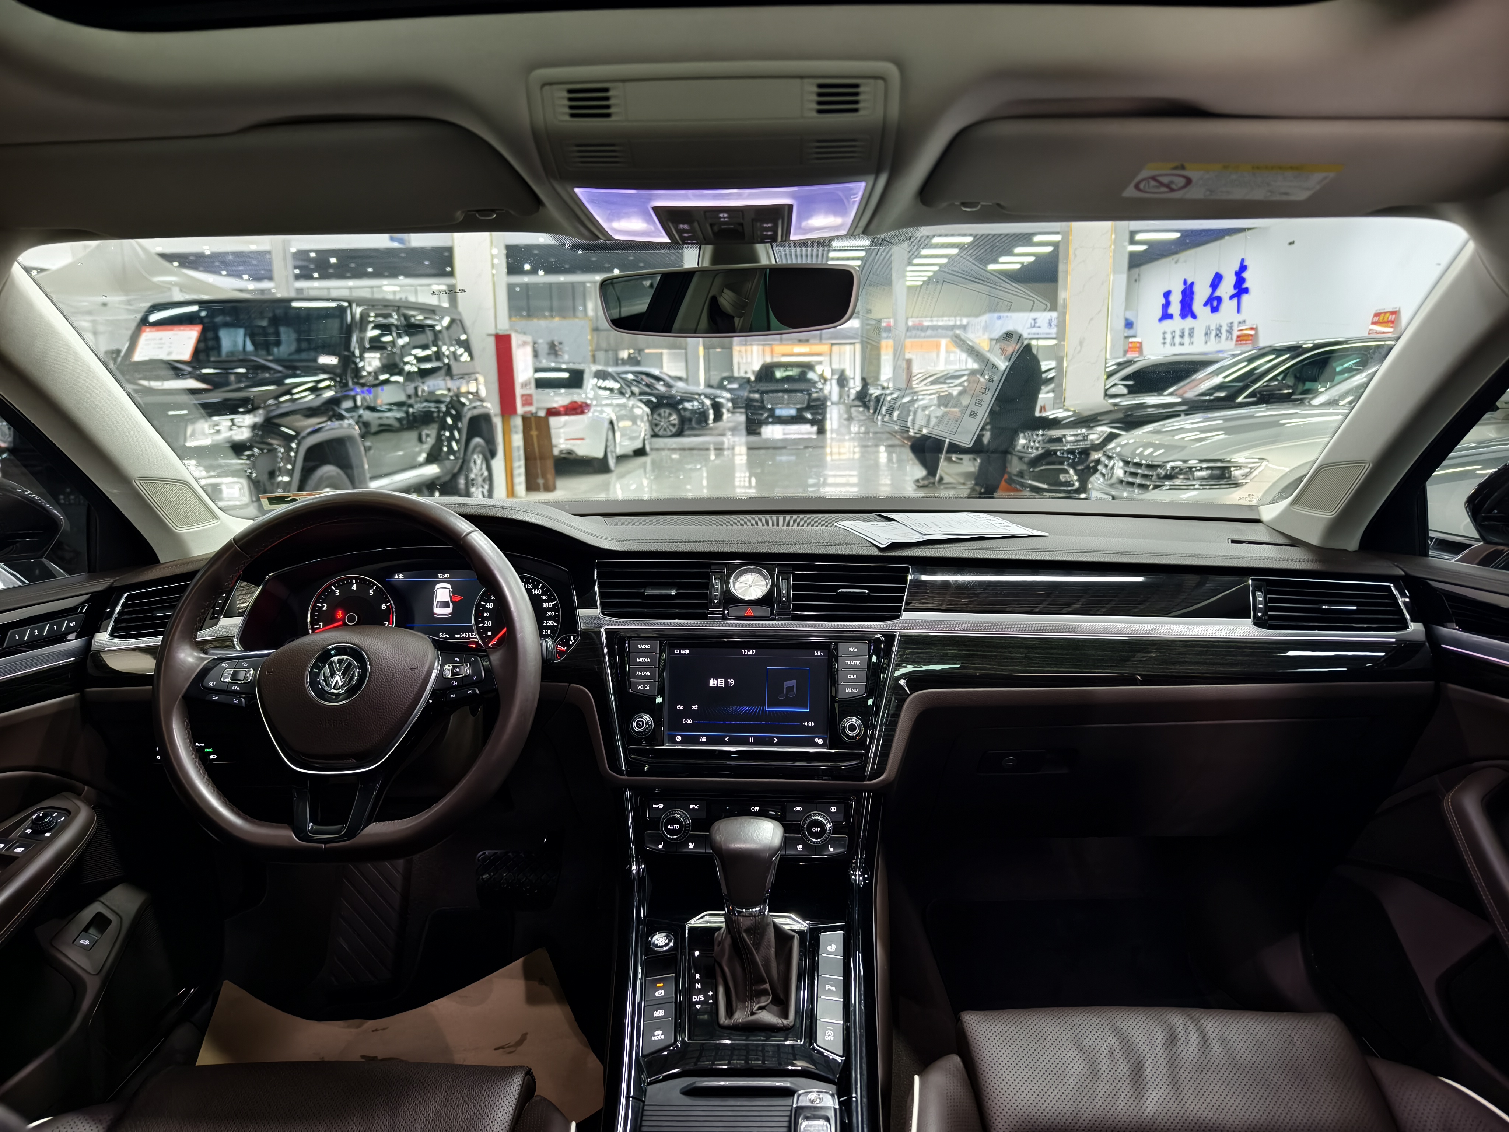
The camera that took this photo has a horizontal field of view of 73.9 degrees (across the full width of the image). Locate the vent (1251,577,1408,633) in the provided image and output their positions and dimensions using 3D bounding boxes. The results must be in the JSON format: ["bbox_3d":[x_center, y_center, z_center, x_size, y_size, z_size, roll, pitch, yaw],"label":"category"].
[{"bbox_3d":[0.620,0.042,1.080,0.158,0.058,0.040,0,-2,9],"label":"vent"}]

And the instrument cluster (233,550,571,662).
[{"bbox_3d":[-0.379,0.043,1.105,0.357,0.120,0.070,0,-7,-3],"label":"instrument cluster"}]

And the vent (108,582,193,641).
[{"bbox_3d":[-0.611,0.045,1.055,0.120,0.060,0.040,0,-2,-18],"label":"vent"}]

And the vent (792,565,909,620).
[{"bbox_3d":[0.107,0.029,1.110,0.130,0.062,0.040,0,-2,4],"label":"vent"}]

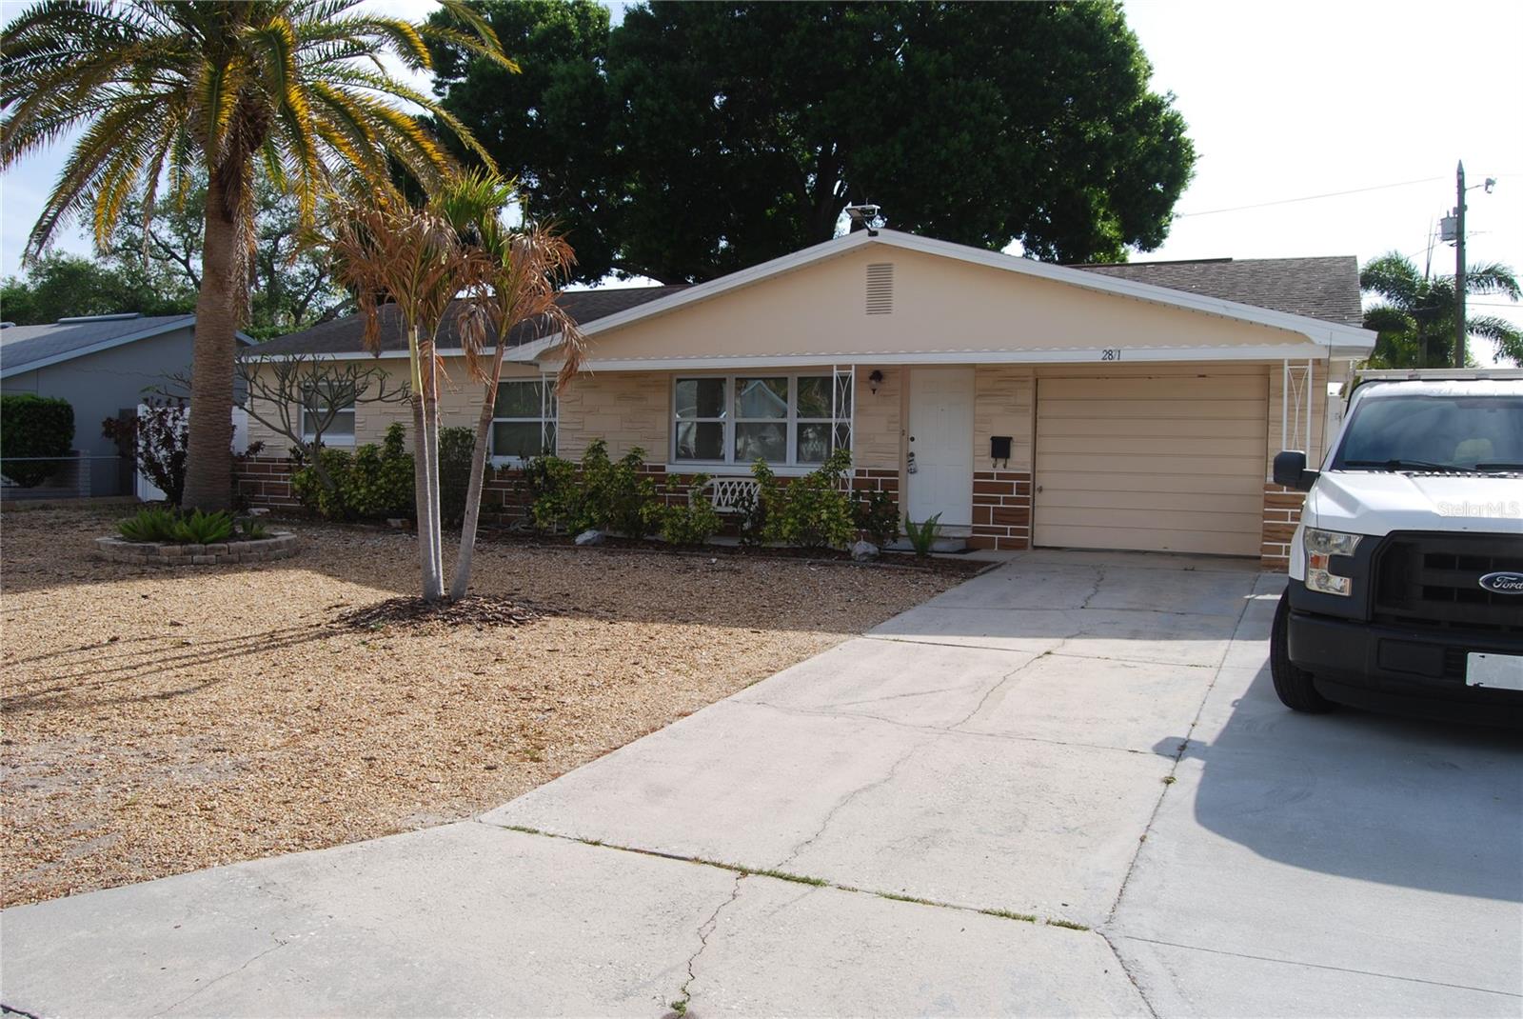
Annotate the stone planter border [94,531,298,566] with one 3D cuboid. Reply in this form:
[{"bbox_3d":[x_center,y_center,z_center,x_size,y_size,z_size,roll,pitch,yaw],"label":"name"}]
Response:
[{"bbox_3d":[-7.200,0.434,14.546,2.600,0.220,2.500,0,4,0],"label":"stone planter border"}]

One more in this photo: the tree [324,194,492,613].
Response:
[{"bbox_3d":[-3.317,-1.040,10.750,1.500,3.800,1.450,0,4,0],"label":"tree"}]

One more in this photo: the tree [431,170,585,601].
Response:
[{"bbox_3d":[-2.378,-1.158,10.750,1.450,4.000,1.400,0,4,0],"label":"tree"}]

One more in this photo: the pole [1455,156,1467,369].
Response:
[{"bbox_3d":[21.986,-5.984,35.967,0.280,9.850,0.280,0,4,0],"label":"pole"}]

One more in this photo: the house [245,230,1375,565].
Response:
[{"bbox_3d":[0.102,-1.858,19.466,17.900,4.000,9.000,2,5,25],"label":"house"}]

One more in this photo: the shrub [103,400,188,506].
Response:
[{"bbox_3d":[-11.085,-0.980,20.700,1.650,1.950,1.500,0,4,0],"label":"shrub"}]

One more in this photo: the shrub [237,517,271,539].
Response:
[{"bbox_3d":[-6.533,0.229,14.700,0.450,0.300,0.430,0,4,0],"label":"shrub"}]

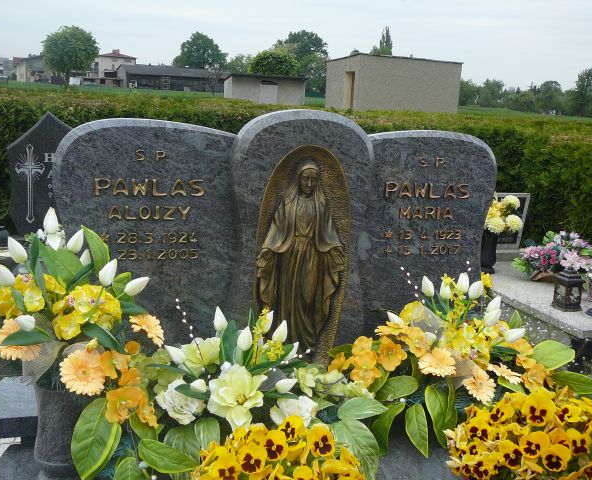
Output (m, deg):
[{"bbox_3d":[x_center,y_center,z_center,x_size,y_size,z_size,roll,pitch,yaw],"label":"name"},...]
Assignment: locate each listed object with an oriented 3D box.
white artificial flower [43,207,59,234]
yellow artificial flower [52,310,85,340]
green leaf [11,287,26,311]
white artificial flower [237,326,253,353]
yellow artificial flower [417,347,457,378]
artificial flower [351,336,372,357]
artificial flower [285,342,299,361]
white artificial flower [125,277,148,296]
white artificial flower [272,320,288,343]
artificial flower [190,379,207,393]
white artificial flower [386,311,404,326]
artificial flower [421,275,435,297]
[{"bbox_3d":[-0.613,-0.049,1.800,0.039,0.068,0.039,-1,6,0],"label":"white artificial flower"},{"bbox_3d":[-0.539,0.203,1.700,0.068,0.070,0.040,10,27,7],"label":"yellow artificial flower"},{"bbox_3d":[-0.635,0.134,1.650,0.030,0.056,0.020,-31,6,-9],"label":"green leaf"},{"bbox_3d":[-0.129,0.251,1.820,0.038,0.064,0.038,5,18,-19],"label":"white artificial flower"},{"bbox_3d":[0.404,0.350,2.060,0.108,0.040,0.100,-2,53,2],"label":"yellow artificial flower"},{"bbox_3d":[0.186,0.298,2.020,0.060,0.056,0.035,3,12,1],"label":"artificial flower"},{"bbox_3d":[-0.014,0.306,1.960,0.036,0.062,0.036,34,-3,-3],"label":"artificial flower"},{"bbox_3d":[-0.370,0.108,1.680,0.065,0.035,0.035,-34,-14,6],"label":"white artificial flower"},{"bbox_3d":[-0.040,0.239,1.880,0.036,0.062,0.036,23,6,0],"label":"white artificial flower"},{"bbox_3d":[-0.243,0.364,1.800,0.035,0.035,0.055,13,3,41],"label":"artificial flower"},{"bbox_3d":[0.291,0.229,2.090,0.058,0.034,0.034,43,0,-9],"label":"white artificial flower"},{"bbox_3d":[0.386,0.135,2.100,0.033,0.060,0.033,-20,3,0],"label":"artificial flower"}]

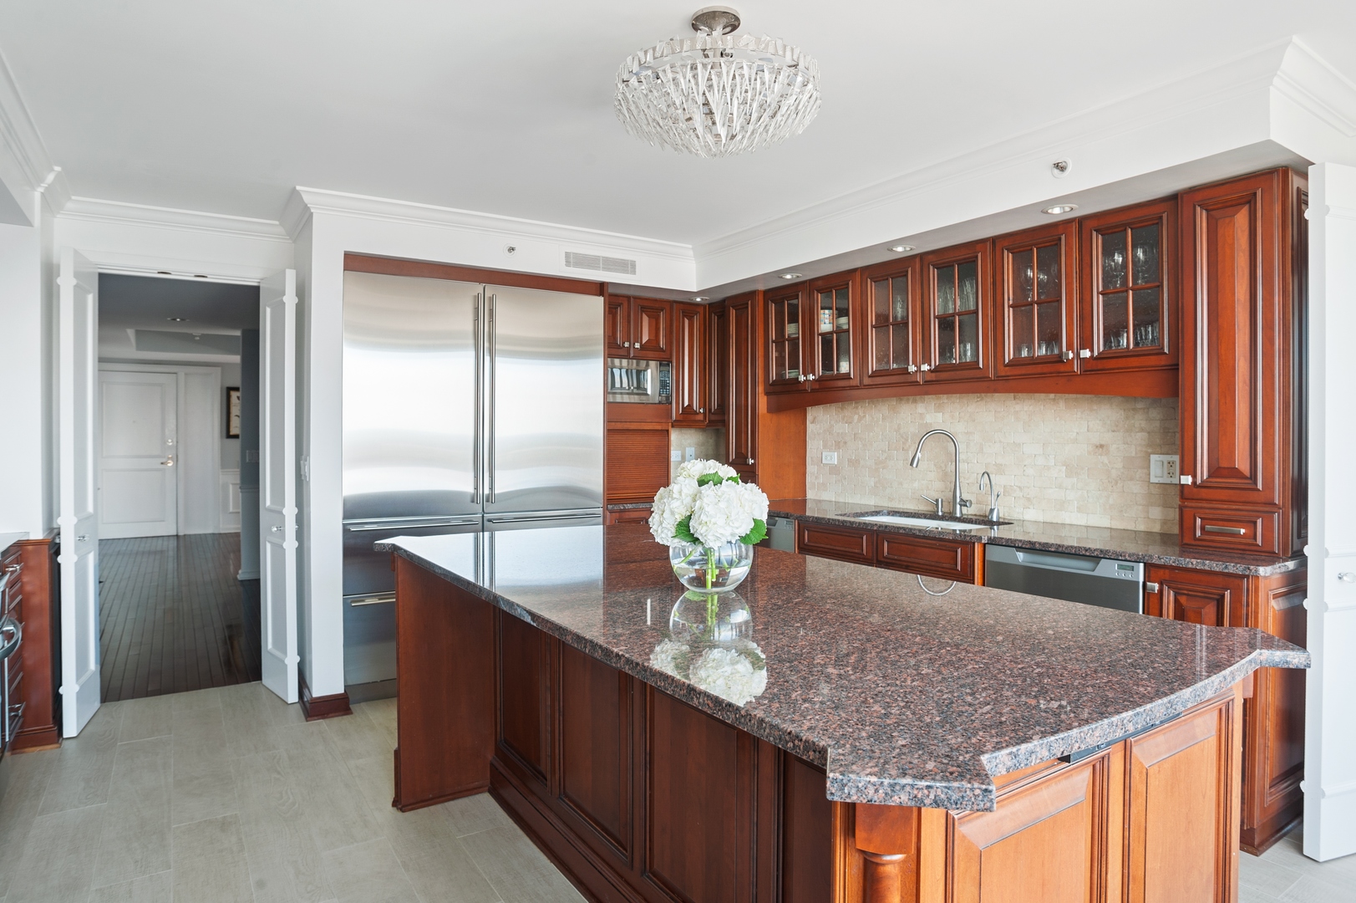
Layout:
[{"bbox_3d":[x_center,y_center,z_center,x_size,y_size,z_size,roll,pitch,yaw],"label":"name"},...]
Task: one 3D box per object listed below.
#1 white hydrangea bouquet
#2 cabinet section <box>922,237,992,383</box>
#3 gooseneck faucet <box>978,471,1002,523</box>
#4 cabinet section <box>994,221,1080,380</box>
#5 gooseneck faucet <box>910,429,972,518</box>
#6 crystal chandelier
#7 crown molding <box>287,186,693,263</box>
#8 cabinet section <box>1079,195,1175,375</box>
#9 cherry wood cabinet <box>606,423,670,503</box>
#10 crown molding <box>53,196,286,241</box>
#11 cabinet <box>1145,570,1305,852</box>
[{"bbox_3d":[0.083,0.186,1.946,0.290,0.332,0.305,0,1,0],"label":"white hydrangea bouquet"},{"bbox_3d":[1.450,-0.644,3.647,0.340,0.633,0.386,0,1,-35],"label":"cabinet section"},{"bbox_3d":[1.458,0.209,3.511,0.155,0.230,0.050,-1,1,-34],"label":"gooseneck faucet"},{"bbox_3d":[1.672,-0.637,3.326,0.340,0.637,0.383,0,1,-35],"label":"cabinet section"},{"bbox_3d":[1.286,0.107,3.651,0.280,0.430,0.100,0,0,-18],"label":"gooseneck faucet"},{"bbox_3d":[0.107,-0.996,2.047,0.555,0.360,0.555,0,1,0],"label":"crystal chandelier"},{"bbox_3d":[-0.805,-1.146,3.933,2.155,0.095,0.075,0,1,-33],"label":"crown molding"},{"bbox_3d":[1.883,-0.631,3.021,0.340,0.635,0.355,0,1,-35],"label":"cabinet section"},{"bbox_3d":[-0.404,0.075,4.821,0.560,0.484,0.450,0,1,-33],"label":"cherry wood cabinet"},{"bbox_3d":[-2.459,-1.134,3.721,1.005,0.095,0.075,0,1,-33],"label":"crown molding"},{"bbox_3d":[1.902,0.785,2.549,0.600,0.847,0.348,0,1,-33],"label":"cabinet"}]

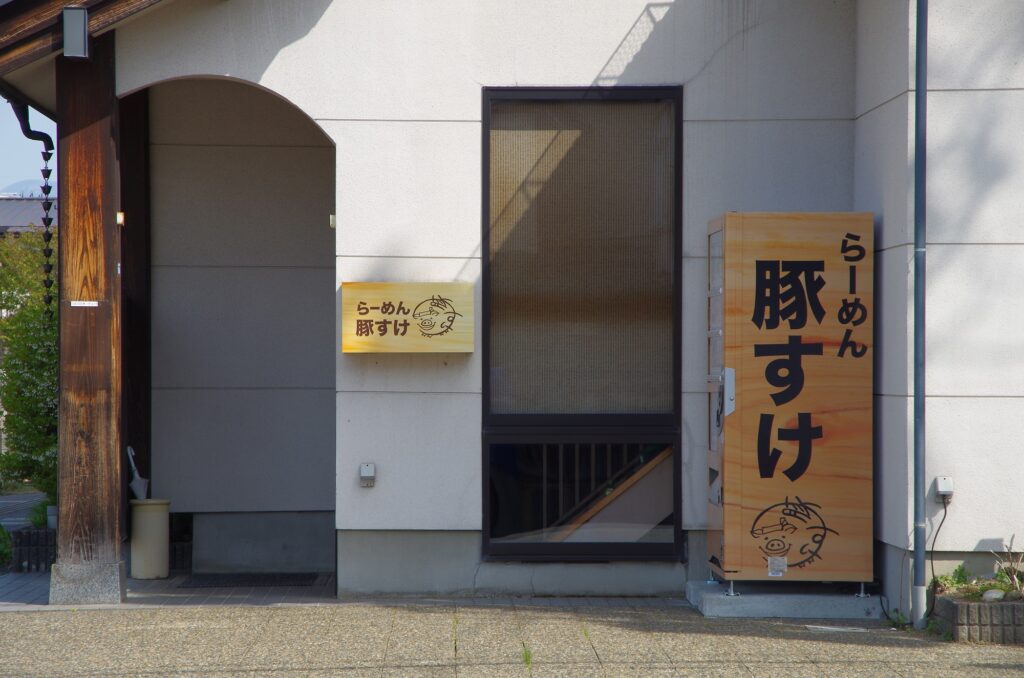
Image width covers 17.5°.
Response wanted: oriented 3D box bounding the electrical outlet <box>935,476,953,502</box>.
[{"bbox_3d":[1.990,0.695,15.332,0.077,0.120,0.065,0,0,-1],"label":"electrical outlet"}]

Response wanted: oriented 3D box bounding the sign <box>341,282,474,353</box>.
[{"bbox_3d":[-0.535,-0.108,17.125,0.676,0.359,0.150,0,0,-1],"label":"sign"}]

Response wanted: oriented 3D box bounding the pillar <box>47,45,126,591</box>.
[{"bbox_3d":[-2.161,-0.105,16.950,0.358,2.884,0.360,0,0,-1],"label":"pillar"}]

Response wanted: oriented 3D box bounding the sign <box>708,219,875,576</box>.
[{"bbox_3d":[1.363,0.281,16.375,0.709,1.757,0.950,0,0,-1],"label":"sign"}]

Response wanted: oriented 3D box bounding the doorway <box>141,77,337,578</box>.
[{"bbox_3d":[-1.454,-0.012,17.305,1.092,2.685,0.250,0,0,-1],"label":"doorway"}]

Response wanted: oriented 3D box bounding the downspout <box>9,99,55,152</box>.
[{"bbox_3d":[-2.533,-1.125,17.550,0.242,0.285,0.100,0,0,-1],"label":"downspout"}]

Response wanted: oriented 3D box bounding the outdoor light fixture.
[{"bbox_3d":[-2.142,-1.503,16.335,0.107,0.242,0.170,0,0,-1],"label":"outdoor light fixture"}]

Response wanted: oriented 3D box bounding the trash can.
[{"bbox_3d":[-2.033,1.120,18.762,0.225,0.441,0.225,0,0,-1],"label":"trash can"}]

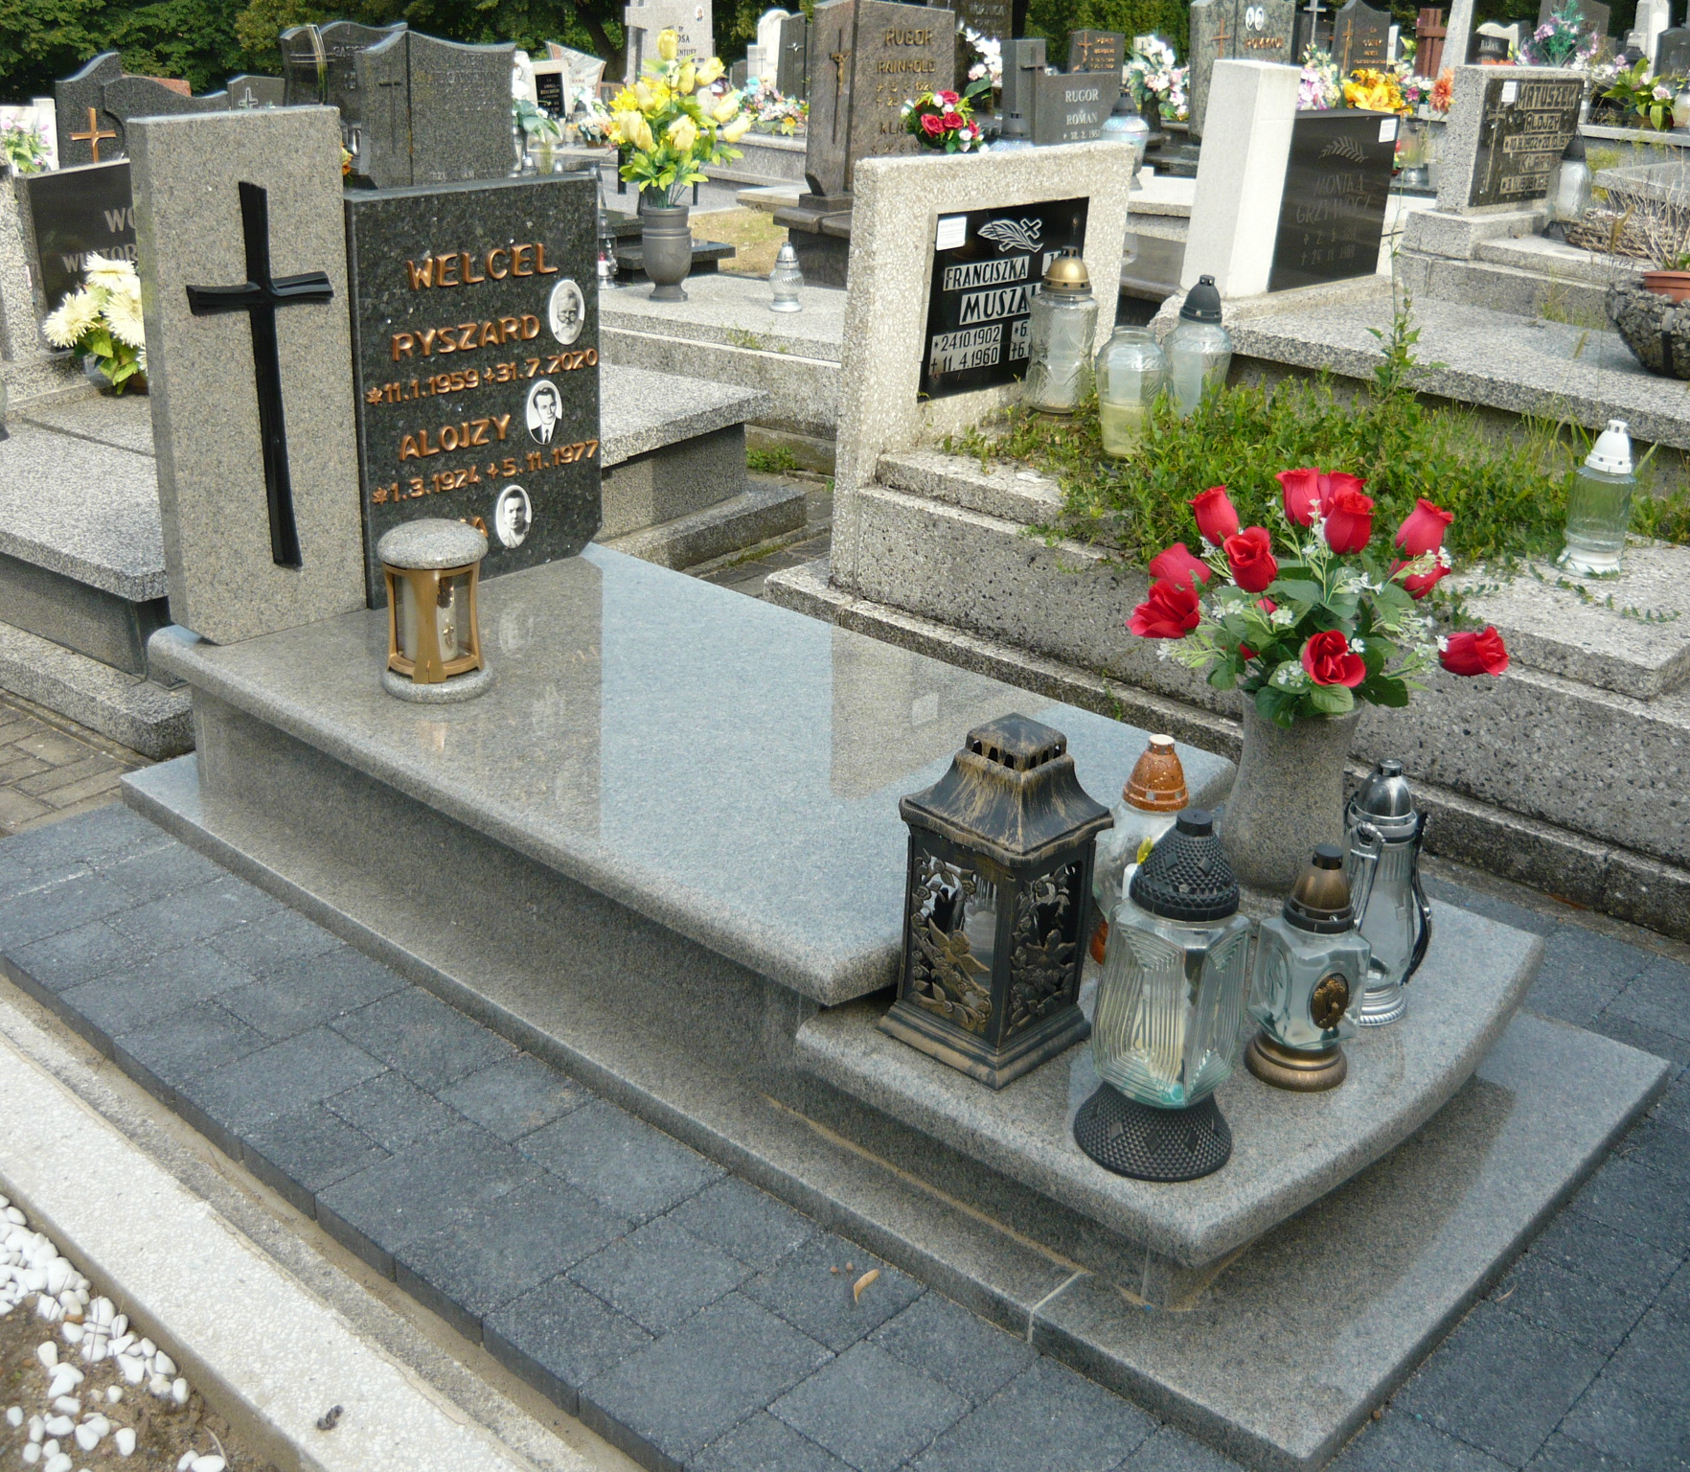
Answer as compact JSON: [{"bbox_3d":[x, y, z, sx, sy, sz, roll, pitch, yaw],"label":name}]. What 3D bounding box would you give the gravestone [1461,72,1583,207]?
[{"bbox_3d":[2.215,-1.990,6.221,0.117,0.438,0.788,21,29,36],"label":"gravestone"}]

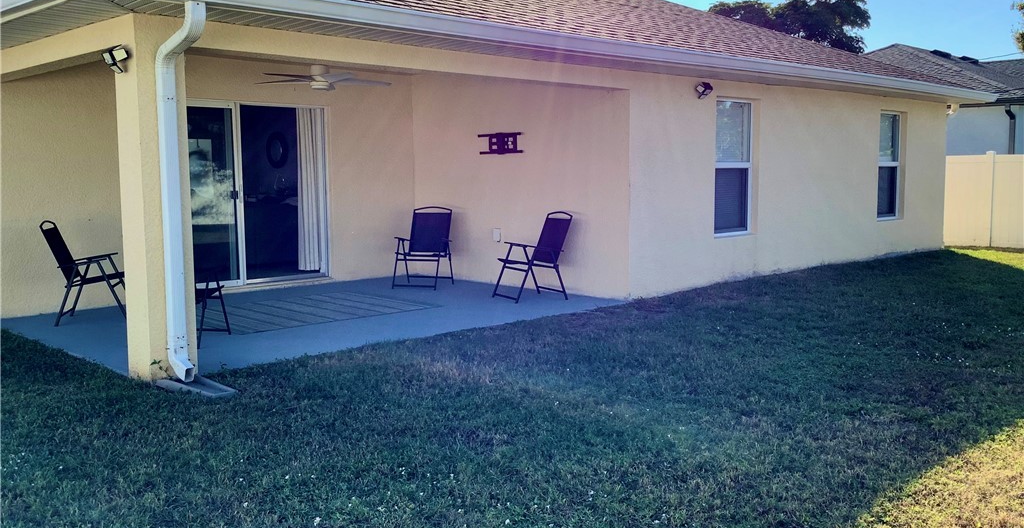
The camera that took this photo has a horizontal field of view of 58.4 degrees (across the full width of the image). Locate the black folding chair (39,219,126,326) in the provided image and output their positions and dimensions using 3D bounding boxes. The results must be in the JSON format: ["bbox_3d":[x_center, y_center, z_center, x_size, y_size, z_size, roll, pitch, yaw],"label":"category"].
[{"bbox_3d":[-3.819,0.056,8.322,0.700,0.910,0.575,-2,6,-13],"label":"black folding chair"}]

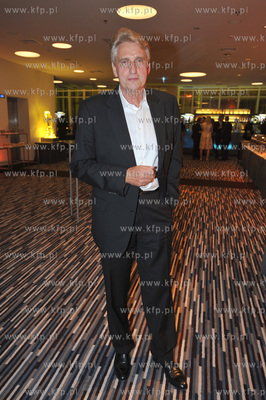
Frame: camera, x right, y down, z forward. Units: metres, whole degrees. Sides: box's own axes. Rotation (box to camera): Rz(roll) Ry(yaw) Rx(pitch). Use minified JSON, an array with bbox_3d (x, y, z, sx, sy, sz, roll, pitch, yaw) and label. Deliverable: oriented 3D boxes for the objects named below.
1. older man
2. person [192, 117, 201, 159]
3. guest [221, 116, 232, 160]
[{"bbox_3d":[-0.021,0.100,1.629,0.600,1.820,0.450,-3,14,-15],"label":"older man"},{"bbox_3d":[2.690,-2.557,13.004,0.380,1.720,0.500,-5,15,-24],"label":"person"},{"bbox_3d":[3.906,-2.540,12.901,0.520,1.770,0.360,-2,14,-10],"label":"guest"}]

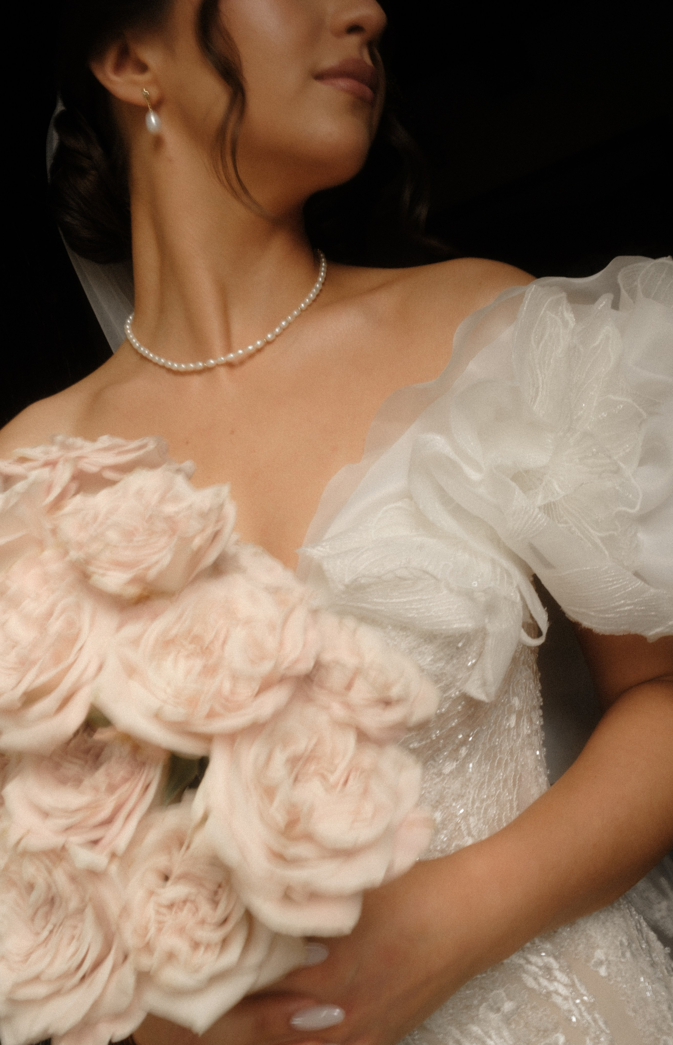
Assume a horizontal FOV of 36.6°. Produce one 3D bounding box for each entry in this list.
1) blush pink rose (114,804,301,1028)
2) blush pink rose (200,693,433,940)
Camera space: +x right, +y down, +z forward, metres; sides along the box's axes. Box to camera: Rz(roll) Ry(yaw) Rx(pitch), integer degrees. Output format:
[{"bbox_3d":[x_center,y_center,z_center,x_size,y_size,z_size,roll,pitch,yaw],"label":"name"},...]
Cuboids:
[{"bbox_3d":[-0.052,0.167,0.430,0.082,0.094,0.062,1,-27,-2],"label":"blush pink rose"},{"bbox_3d":[-0.010,0.126,0.435,0.100,0.100,0.065,2,-27,-7],"label":"blush pink rose"}]

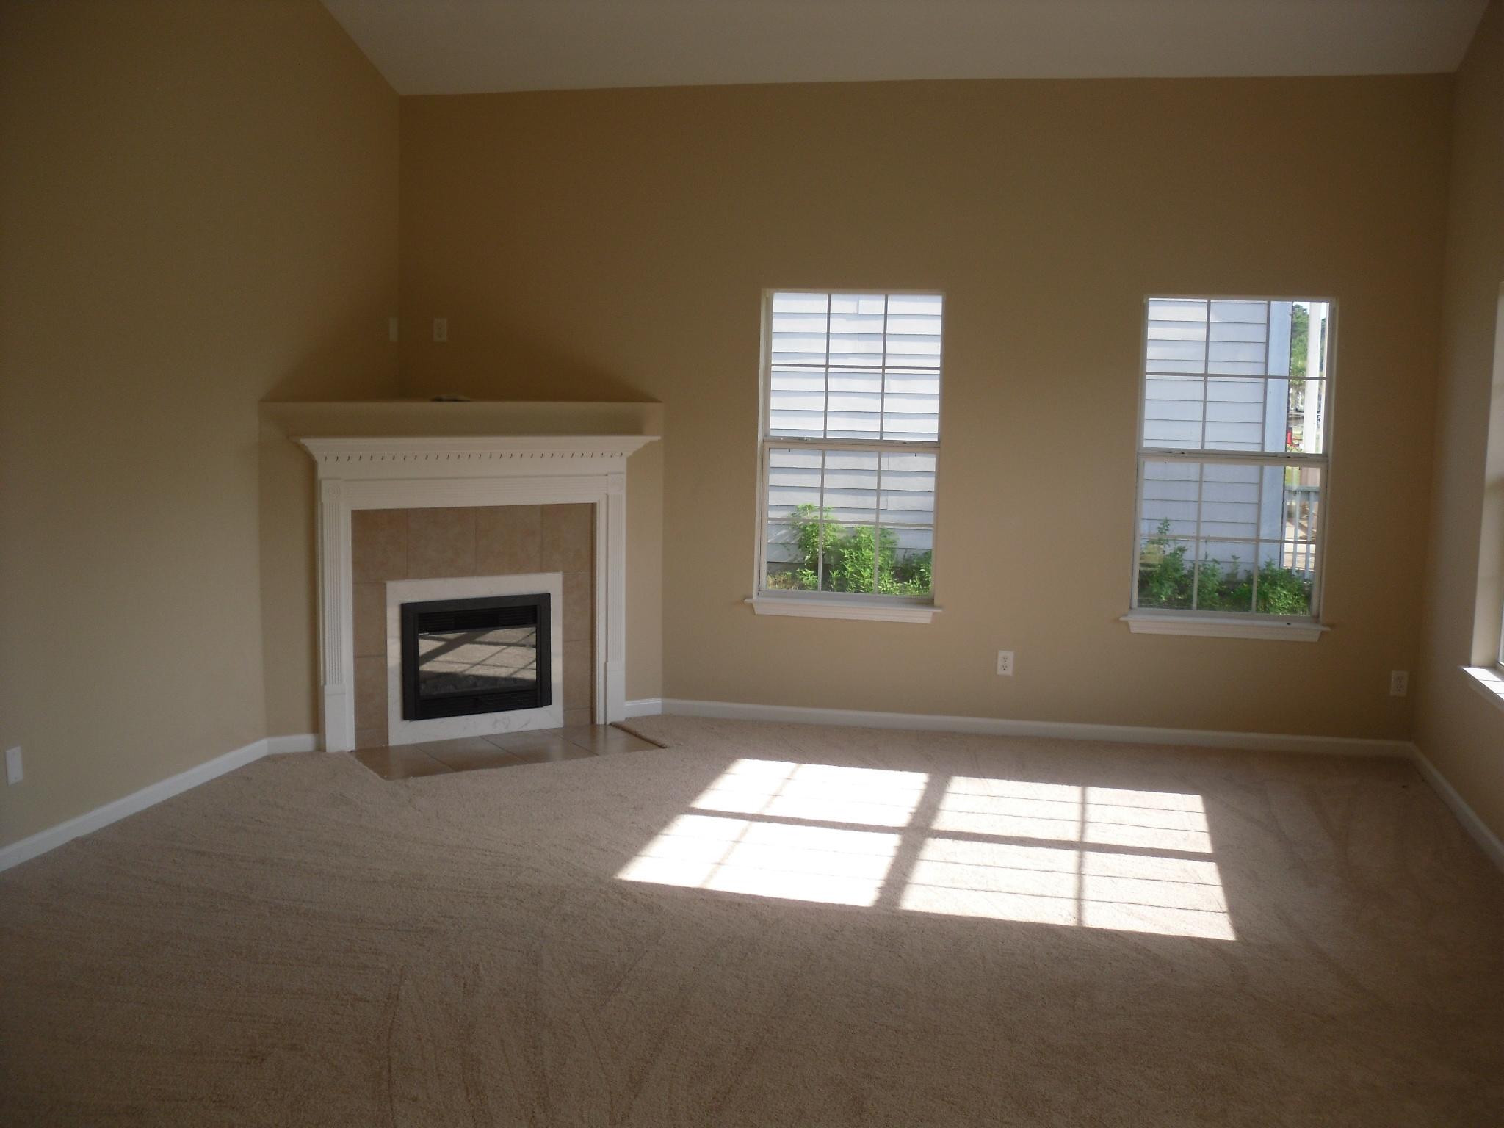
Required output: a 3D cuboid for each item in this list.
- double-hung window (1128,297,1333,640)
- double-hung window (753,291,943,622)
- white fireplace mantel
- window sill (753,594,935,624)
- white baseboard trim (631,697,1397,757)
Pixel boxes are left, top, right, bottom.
[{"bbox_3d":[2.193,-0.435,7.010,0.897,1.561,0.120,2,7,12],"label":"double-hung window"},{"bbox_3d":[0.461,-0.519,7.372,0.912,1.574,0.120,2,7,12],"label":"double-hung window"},{"bbox_3d":[-1.238,0.117,6.963,1.697,1.392,0.213,-3,8,-32],"label":"white fireplace mantel"},{"bbox_3d":[0.444,0.228,7.444,0.973,0.084,0.115,2,7,12],"label":"window sill"},{"bbox_3d":[1.290,0.784,7.301,3.559,0.077,0.016,2,7,12],"label":"white baseboard trim"}]

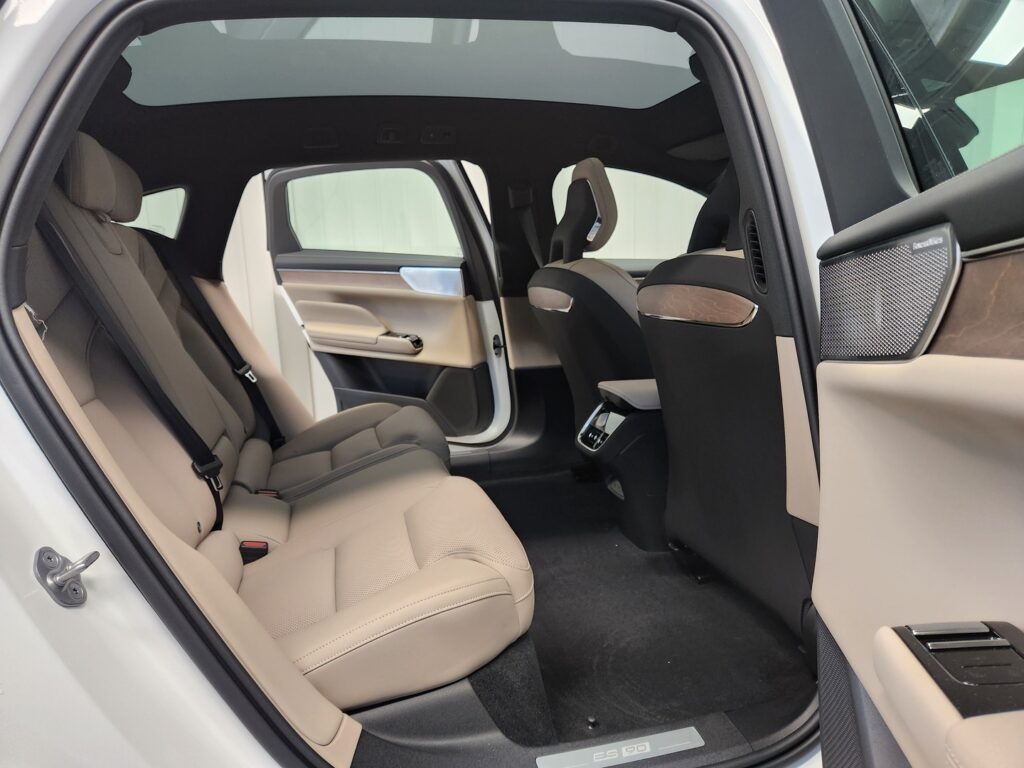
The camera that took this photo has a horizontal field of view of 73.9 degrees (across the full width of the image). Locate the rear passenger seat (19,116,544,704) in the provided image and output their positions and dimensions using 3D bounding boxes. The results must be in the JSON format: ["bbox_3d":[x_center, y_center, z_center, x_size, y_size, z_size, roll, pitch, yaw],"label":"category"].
[{"bbox_3d":[-0.521,-0.075,1.388,0.870,0.840,1.350,-4,9,-14],"label":"rear passenger seat"}]

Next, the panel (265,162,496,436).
[{"bbox_3d":[-0.500,-0.296,2.563,1.030,1.000,0.200,2,10,27],"label":"panel"}]

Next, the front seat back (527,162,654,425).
[{"bbox_3d":[0.227,-0.186,1.968,0.260,0.900,0.500,-14,11,-12],"label":"front seat back"}]

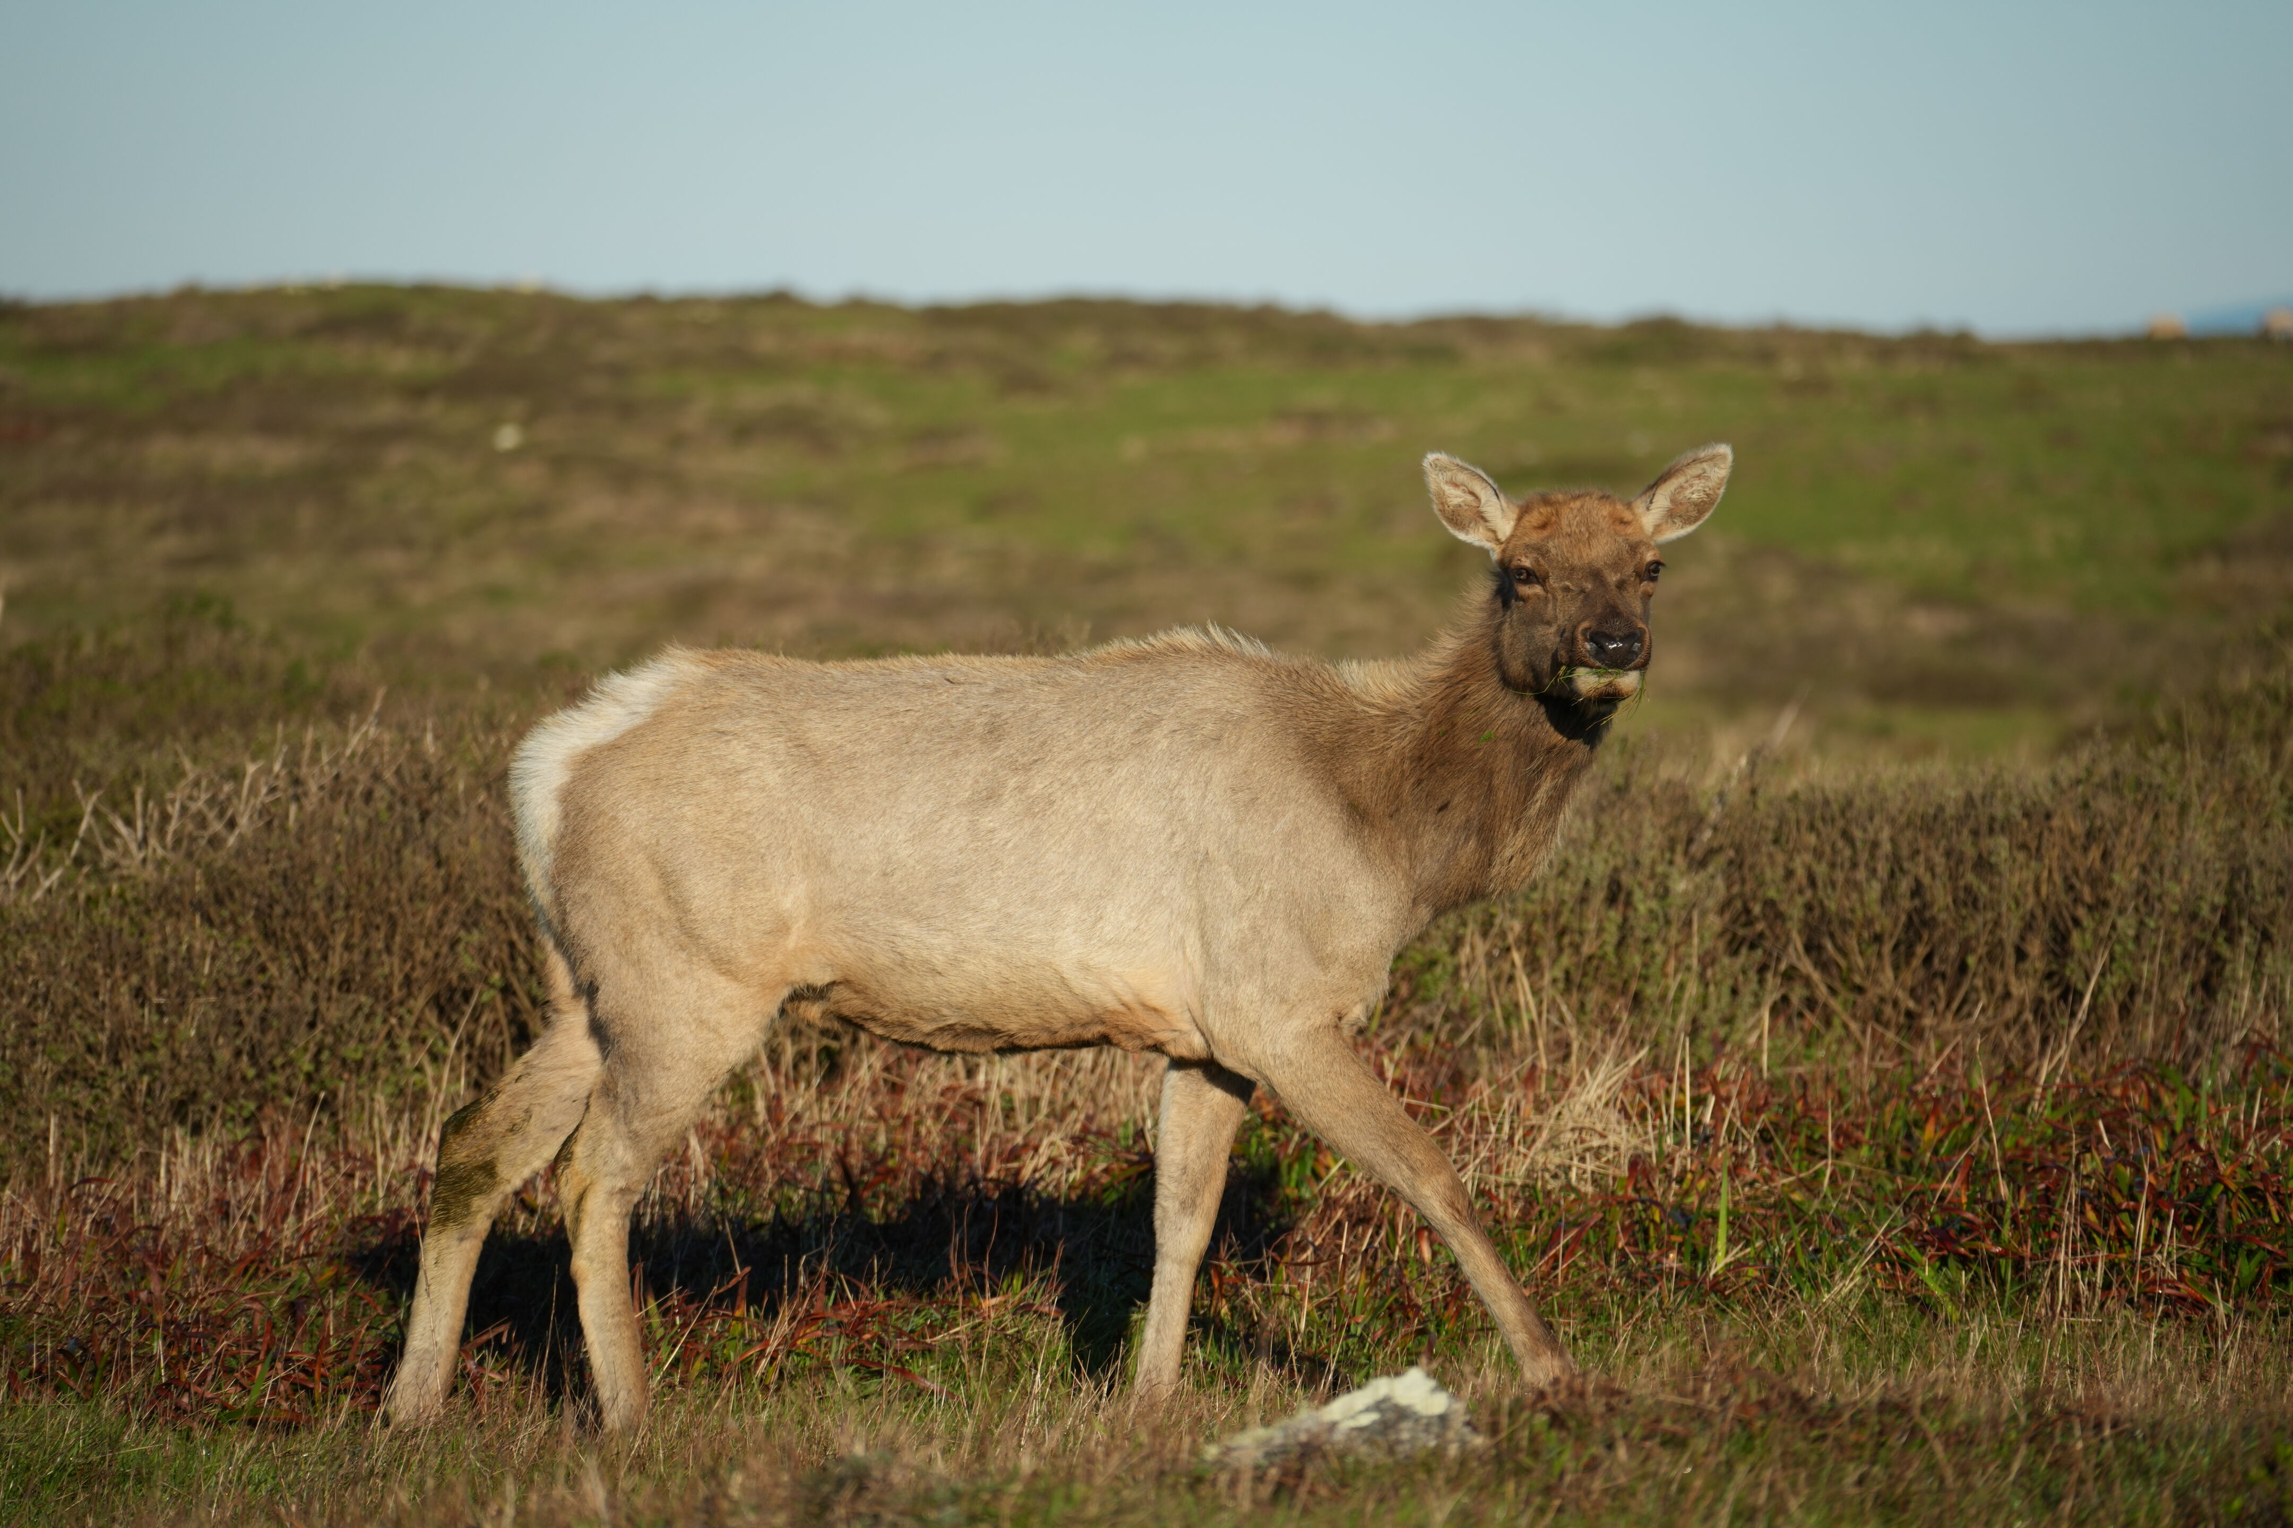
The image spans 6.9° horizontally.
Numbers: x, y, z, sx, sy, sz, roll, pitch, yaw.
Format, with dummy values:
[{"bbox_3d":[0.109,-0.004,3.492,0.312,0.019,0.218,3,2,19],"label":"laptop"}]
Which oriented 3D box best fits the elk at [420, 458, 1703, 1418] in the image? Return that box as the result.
[{"bbox_3d":[-0.126,0.257,27.400,1.930,1.450,0.550,0,1,-7],"label":"elk"}]

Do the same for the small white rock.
[{"bbox_3d":[0.267,0.892,25.900,0.370,0.150,0.270,0,1,0],"label":"small white rock"}]

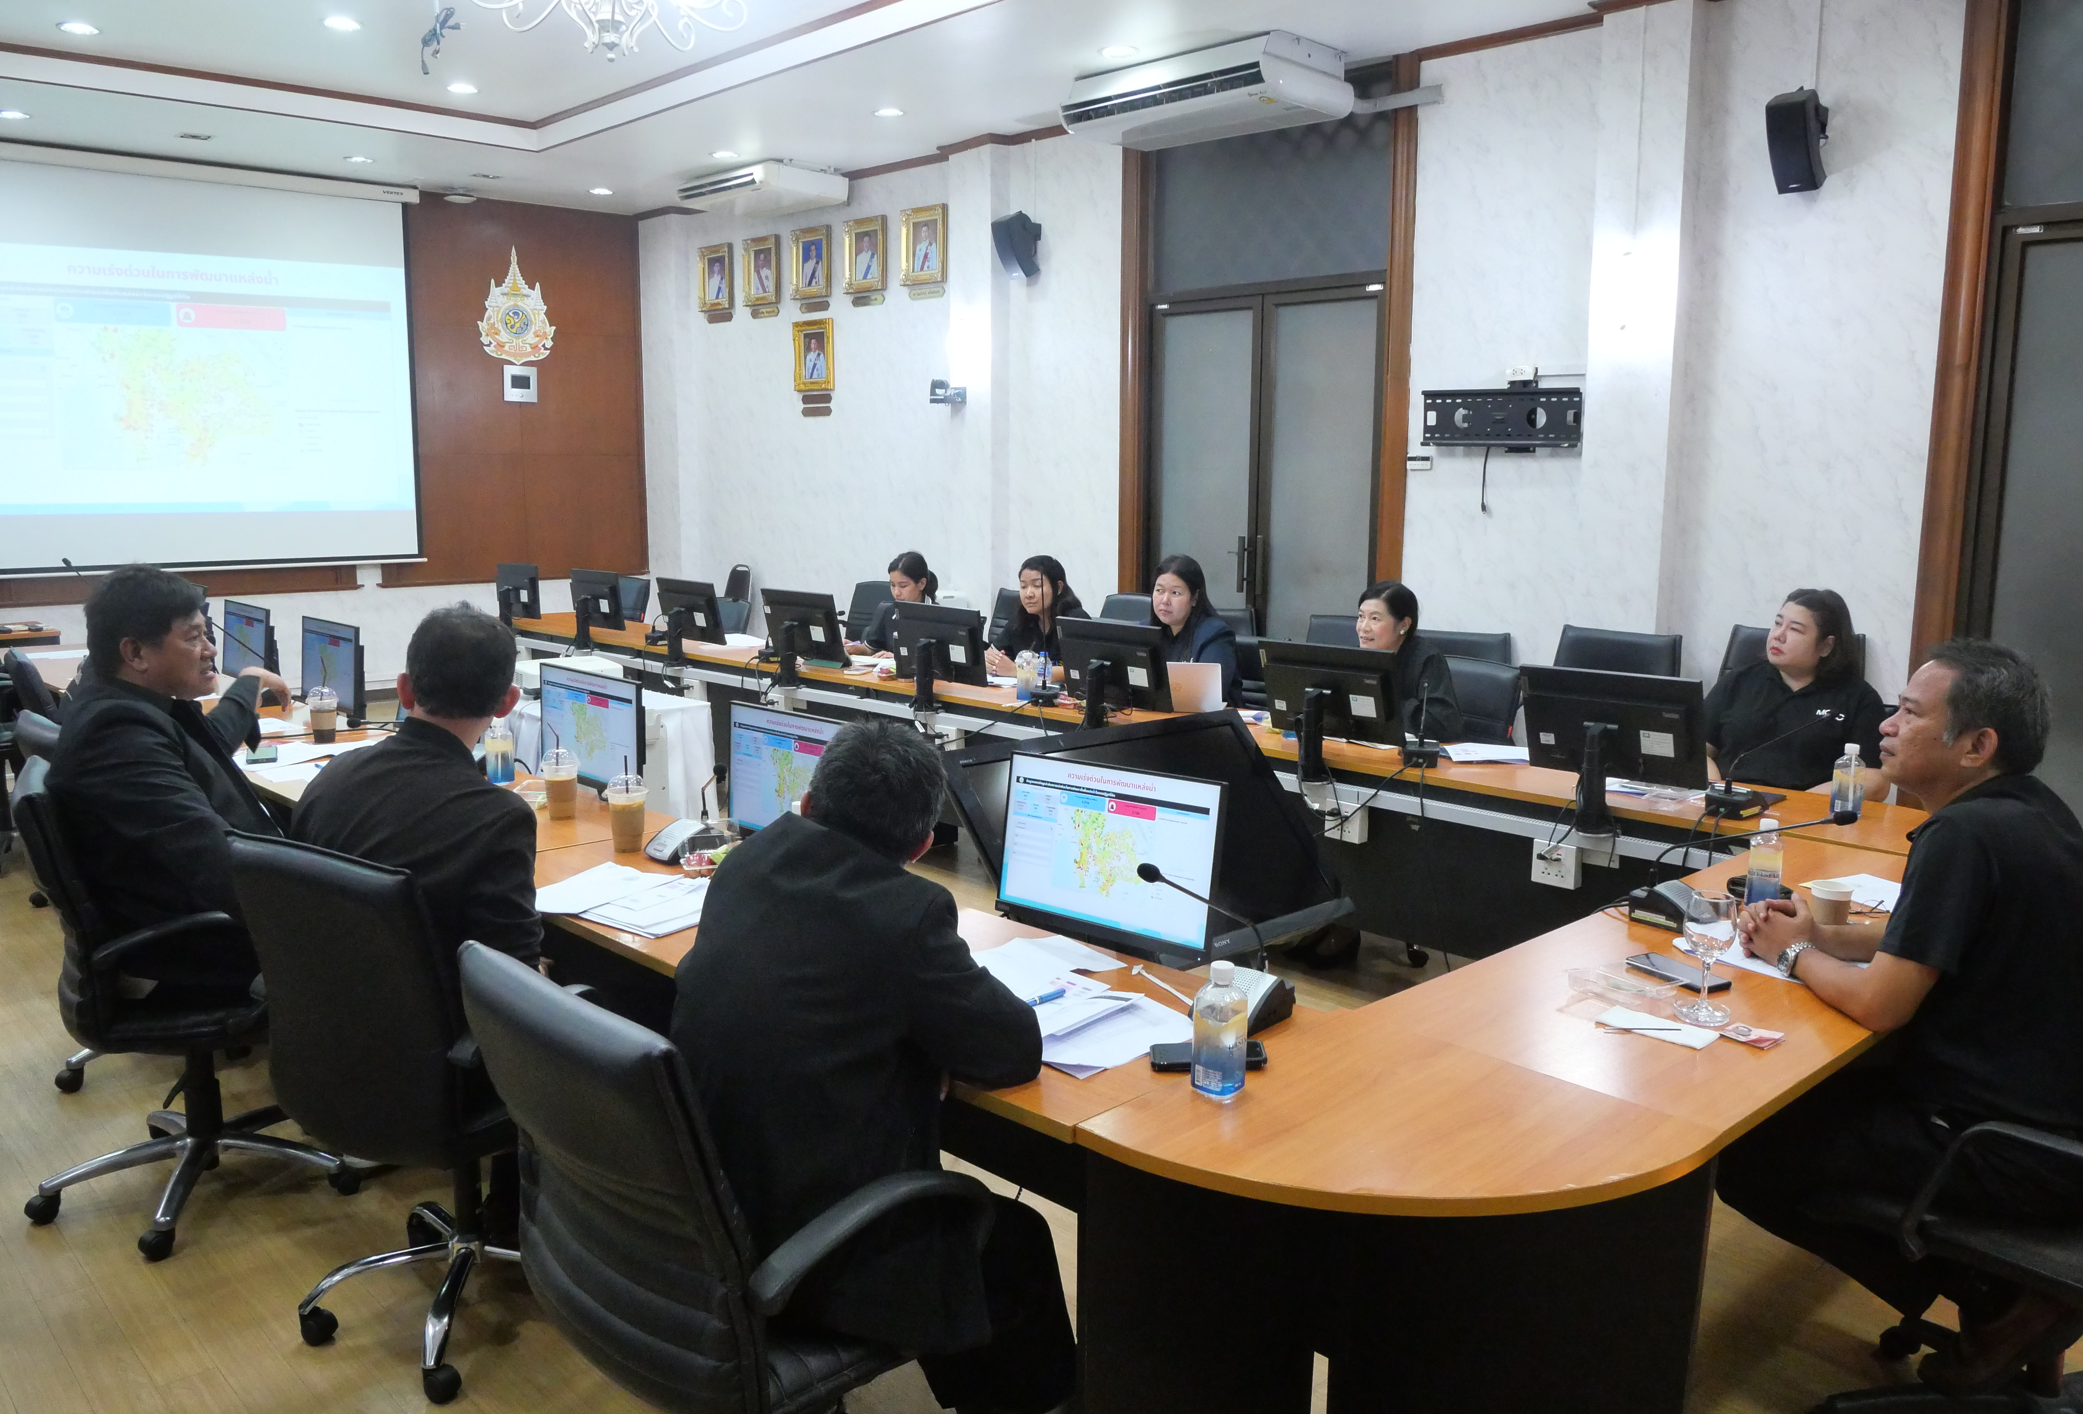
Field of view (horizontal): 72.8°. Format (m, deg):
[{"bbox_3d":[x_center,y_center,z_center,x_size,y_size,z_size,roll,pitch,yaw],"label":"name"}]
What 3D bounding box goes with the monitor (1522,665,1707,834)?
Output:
[{"bbox_3d":[1.433,0.109,3.556,0.456,0.402,0.167,9,14,43],"label":"monitor"}]

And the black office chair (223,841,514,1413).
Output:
[{"bbox_3d":[-1.058,0.669,2.630,0.600,0.930,0.620,5,11,28],"label":"black office chair"}]

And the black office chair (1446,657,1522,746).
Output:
[{"bbox_3d":[1.283,0.309,4.865,0.600,0.960,0.620,9,14,43],"label":"black office chair"}]

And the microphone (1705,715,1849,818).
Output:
[{"bbox_3d":[1.848,0.147,3.599,0.412,0.221,0.171,-7,12,-31],"label":"microphone"}]

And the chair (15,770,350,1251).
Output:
[{"bbox_3d":[-1.877,0.606,3.167,0.650,0.960,0.620,-5,11,-27],"label":"chair"}]

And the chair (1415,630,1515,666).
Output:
[{"bbox_3d":[1.514,0.195,5.701,0.620,0.970,0.650,9,13,44],"label":"chair"}]

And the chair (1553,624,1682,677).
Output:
[{"bbox_3d":[2.076,0.195,5.478,0.600,0.960,0.620,9,14,43],"label":"chair"}]

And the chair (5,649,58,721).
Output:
[{"bbox_3d":[-3.473,0.261,5.402,0.600,0.960,0.640,7,12,36],"label":"chair"}]

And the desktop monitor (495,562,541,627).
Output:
[{"bbox_3d":[-3.053,-0.677,8.225,0.490,0.310,0.070,9,22,44],"label":"desktop monitor"}]

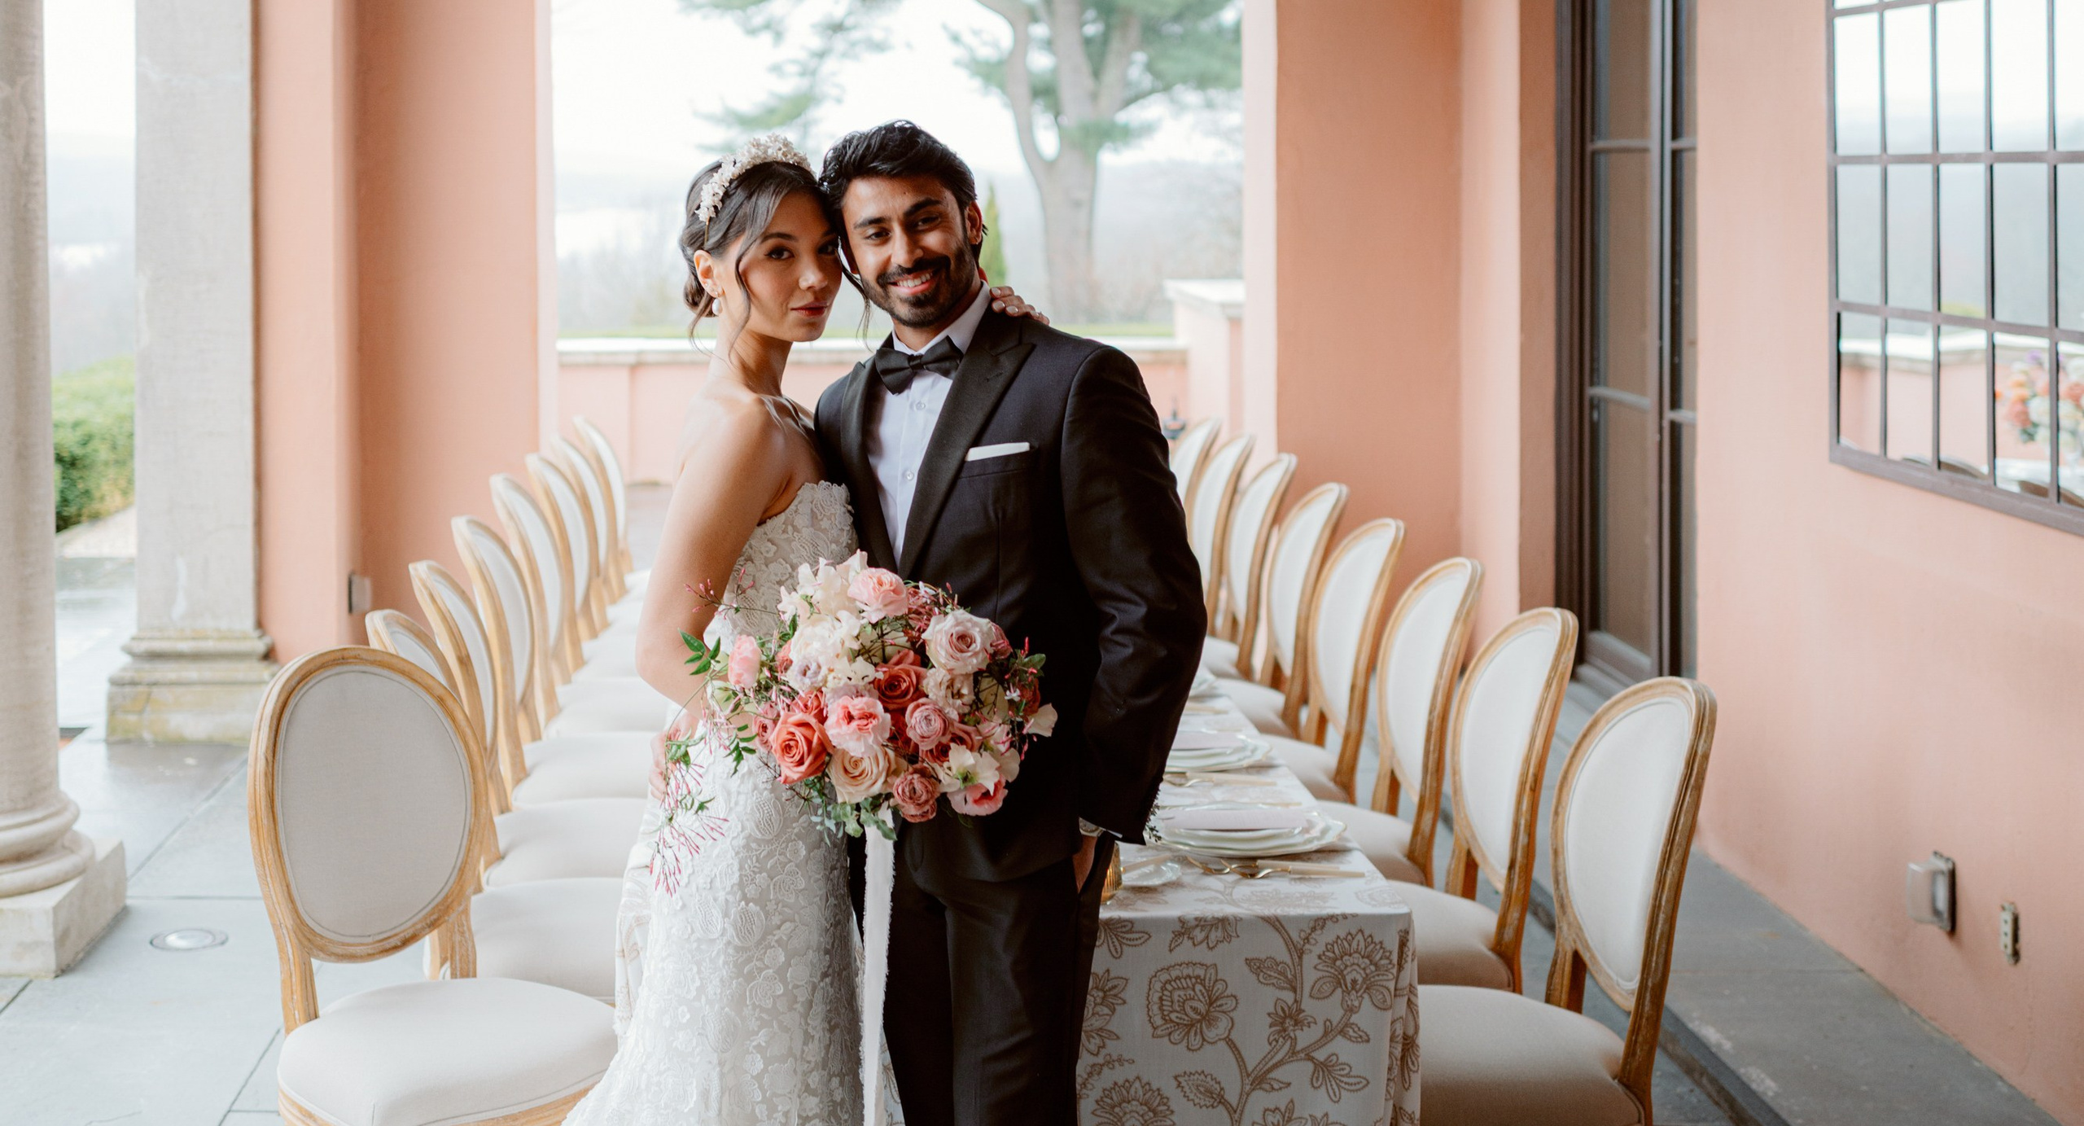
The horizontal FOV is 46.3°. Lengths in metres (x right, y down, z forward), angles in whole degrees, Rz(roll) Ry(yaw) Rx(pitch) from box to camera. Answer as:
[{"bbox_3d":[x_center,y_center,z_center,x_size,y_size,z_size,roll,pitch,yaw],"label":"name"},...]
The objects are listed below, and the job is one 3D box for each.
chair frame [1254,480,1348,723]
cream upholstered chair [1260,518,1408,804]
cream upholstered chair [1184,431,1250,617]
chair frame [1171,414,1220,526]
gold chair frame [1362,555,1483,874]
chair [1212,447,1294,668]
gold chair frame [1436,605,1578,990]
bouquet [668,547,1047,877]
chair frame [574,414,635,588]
[{"bbox_3d":[0.426,0.297,5.897,0.570,0.970,0.500,-1,7,-6],"label":"chair frame"},{"bbox_3d":[0.477,0.392,5.346,0.570,0.970,0.500,-1,7,-6],"label":"cream upholstered chair"},{"bbox_3d":[0.315,0.129,6.850,0.570,0.980,0.500,0,6,-3],"label":"cream upholstered chair"},{"bbox_3d":[0.239,0.040,7.487,0.570,0.970,0.500,-1,7,-6],"label":"chair frame"},{"bbox_3d":[0.545,0.478,4.792,0.570,0.970,0.500,-1,7,-6],"label":"gold chair frame"},{"bbox_3d":[0.377,0.217,6.290,0.570,0.980,0.500,0,6,-3],"label":"chair"},{"bbox_3d":[0.615,0.568,4.070,0.570,0.980,0.500,0,6,-3],"label":"gold chair frame"},{"bbox_3d":[-0.199,0.162,2.600,0.410,0.340,0.300,1,6,7],"label":"bouquet"},{"bbox_3d":[-1.147,0.041,7.410,0.570,0.980,0.500,0,6,-2],"label":"chair frame"}]

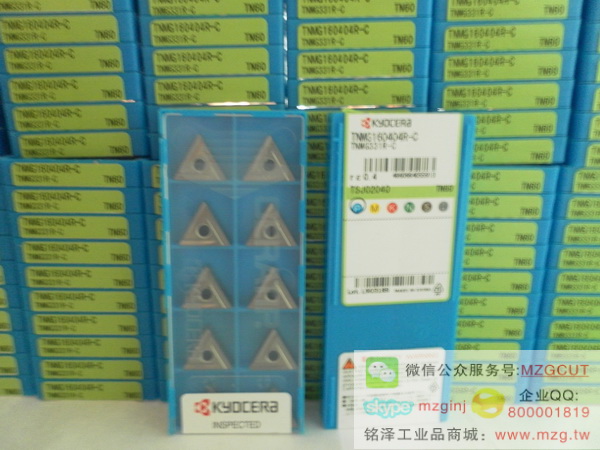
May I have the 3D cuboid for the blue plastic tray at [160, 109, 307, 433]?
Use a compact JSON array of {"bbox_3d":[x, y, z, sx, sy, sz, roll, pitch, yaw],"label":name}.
[{"bbox_3d":[-0.020,0.017,0.156,0.044,0.103,0.009,0,8,-1],"label":"blue plastic tray"}]

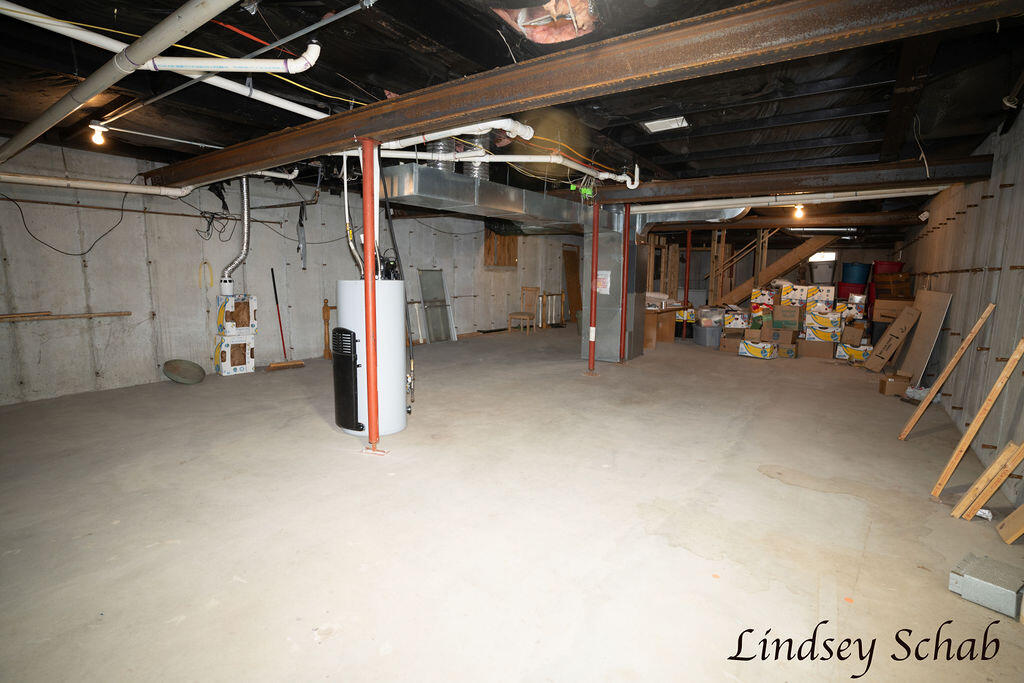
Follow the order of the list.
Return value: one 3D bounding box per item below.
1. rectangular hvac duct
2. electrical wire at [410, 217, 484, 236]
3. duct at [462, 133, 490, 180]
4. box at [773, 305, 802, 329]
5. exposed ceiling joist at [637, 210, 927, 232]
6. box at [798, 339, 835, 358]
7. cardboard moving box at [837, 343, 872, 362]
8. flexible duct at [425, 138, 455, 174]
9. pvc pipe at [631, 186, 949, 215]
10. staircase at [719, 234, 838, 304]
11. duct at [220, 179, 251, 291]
[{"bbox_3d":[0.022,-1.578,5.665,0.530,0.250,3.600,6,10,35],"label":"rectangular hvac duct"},{"bbox_3d":[-1.216,-2.341,9.867,0.040,0.240,2.200,6,10,35],"label":"electrical wire"},{"bbox_3d":[-0.369,-1.895,4.980,0.270,0.520,0.270,1,8,0],"label":"duct"},{"bbox_3d":[4.781,-0.416,8.376,0.380,0.400,0.360,6,10,35],"label":"box"},{"bbox_3d":[4.787,-2.249,9.209,4.900,0.190,0.120,6,10,35],"label":"exposed ceiling joist"},{"bbox_3d":[5.283,0.132,8.381,0.520,0.280,0.410,5,9,27],"label":"box"},{"bbox_3d":[5.894,0.180,8.296,0.500,0.240,0.380,6,10,35],"label":"cardboard moving box"},{"bbox_3d":[-0.682,-1.749,4.625,0.260,0.380,0.260,1,8,0],"label":"flexible duct"},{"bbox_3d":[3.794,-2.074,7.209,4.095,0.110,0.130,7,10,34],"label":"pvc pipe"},{"bbox_3d":[5.167,-1.131,10.475,3.050,2.180,0.920,7,10,34],"label":"staircase"},{"bbox_3d":[-3.558,-1.373,6.208,0.170,1.583,0.440,7,10,34],"label":"duct"}]

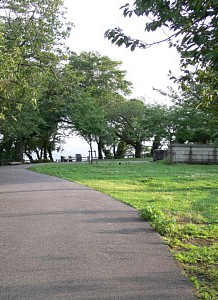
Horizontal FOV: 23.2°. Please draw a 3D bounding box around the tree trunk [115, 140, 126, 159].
[{"bbox_3d":[1.147,-0.050,53.000,0.997,1.795,0.897,0,1,0],"label":"tree trunk"}]

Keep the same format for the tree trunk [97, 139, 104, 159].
[{"bbox_3d":[-0.816,-0.120,51.000,0.576,1.967,0.547,0,1,0],"label":"tree trunk"}]

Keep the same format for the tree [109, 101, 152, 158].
[{"bbox_3d":[2.044,-2.144,53.000,4.388,5.983,4.168,0,1,0],"label":"tree"}]

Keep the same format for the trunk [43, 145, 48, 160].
[{"bbox_3d":[-5.653,0.223,47.500,0.402,1.430,0.402,0,1,0],"label":"trunk"}]

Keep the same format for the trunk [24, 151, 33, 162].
[{"bbox_3d":[-7.119,0.575,47.000,0.884,1.061,0.663,0,1,0],"label":"trunk"}]

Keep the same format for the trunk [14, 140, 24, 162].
[{"bbox_3d":[-7.492,0.124,44.000,0.828,1.821,0.745,0,1,0],"label":"trunk"}]

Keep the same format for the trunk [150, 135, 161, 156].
[{"bbox_3d":[4.775,-0.406,54.000,1.118,2.337,1.006,0,1,0],"label":"trunk"}]

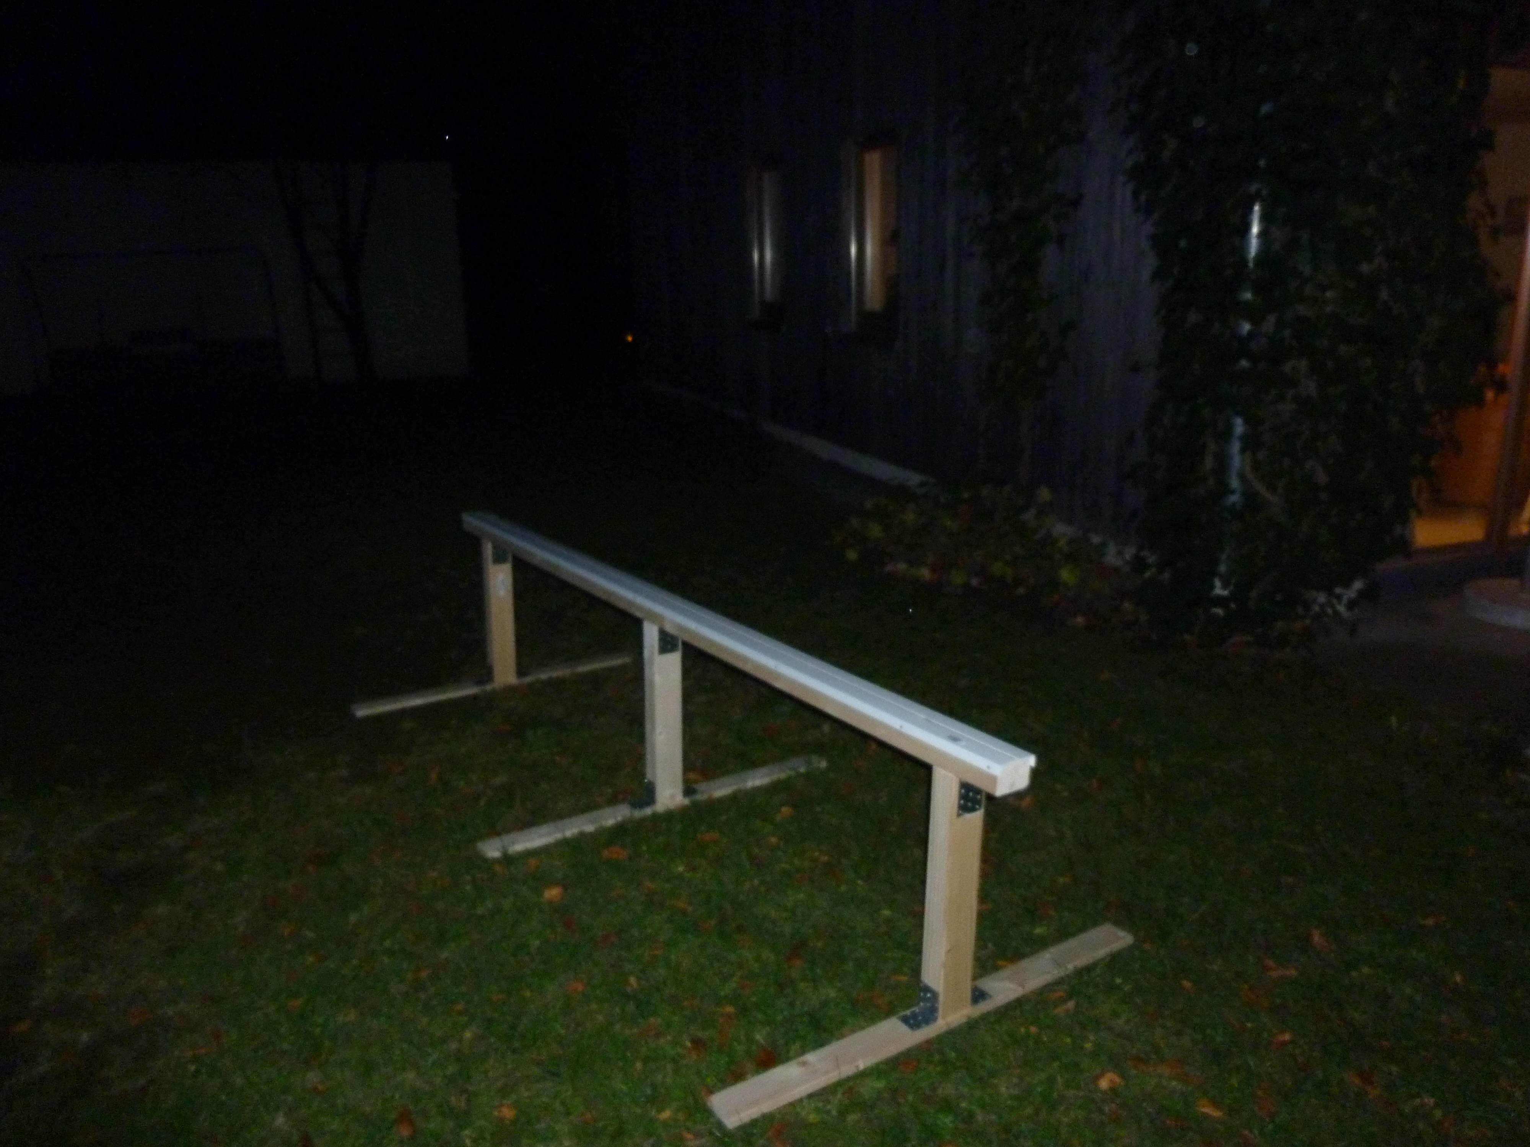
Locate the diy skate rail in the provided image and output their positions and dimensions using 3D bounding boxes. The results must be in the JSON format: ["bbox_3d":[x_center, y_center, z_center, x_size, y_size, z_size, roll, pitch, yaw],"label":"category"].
[{"bbox_3d":[-0.316,0.332,3.016,1.042,0.581,2.635,-8,16,-34],"label":"diy skate rail"}]

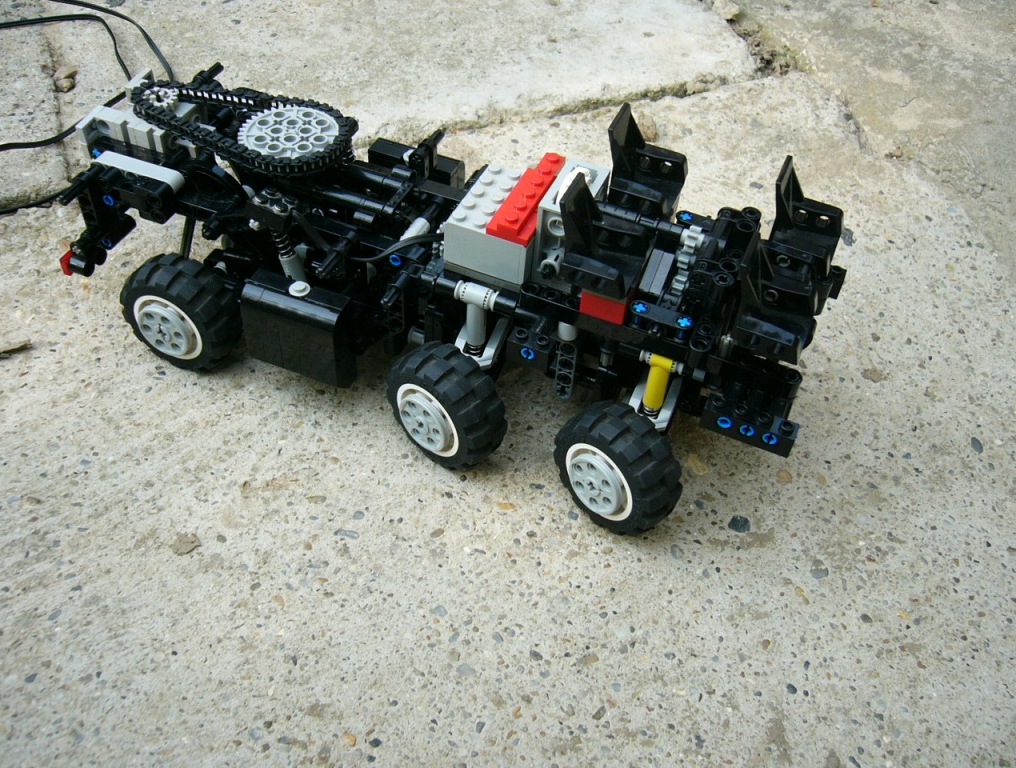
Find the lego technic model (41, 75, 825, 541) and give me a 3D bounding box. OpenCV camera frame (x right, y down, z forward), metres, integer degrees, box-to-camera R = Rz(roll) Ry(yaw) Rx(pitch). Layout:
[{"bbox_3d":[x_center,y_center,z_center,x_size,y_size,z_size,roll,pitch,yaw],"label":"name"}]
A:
[{"bbox_3d":[-0.027,-0.058,0.408,0.306,0.112,0.139,19,49,13],"label":"lego technic model"}]

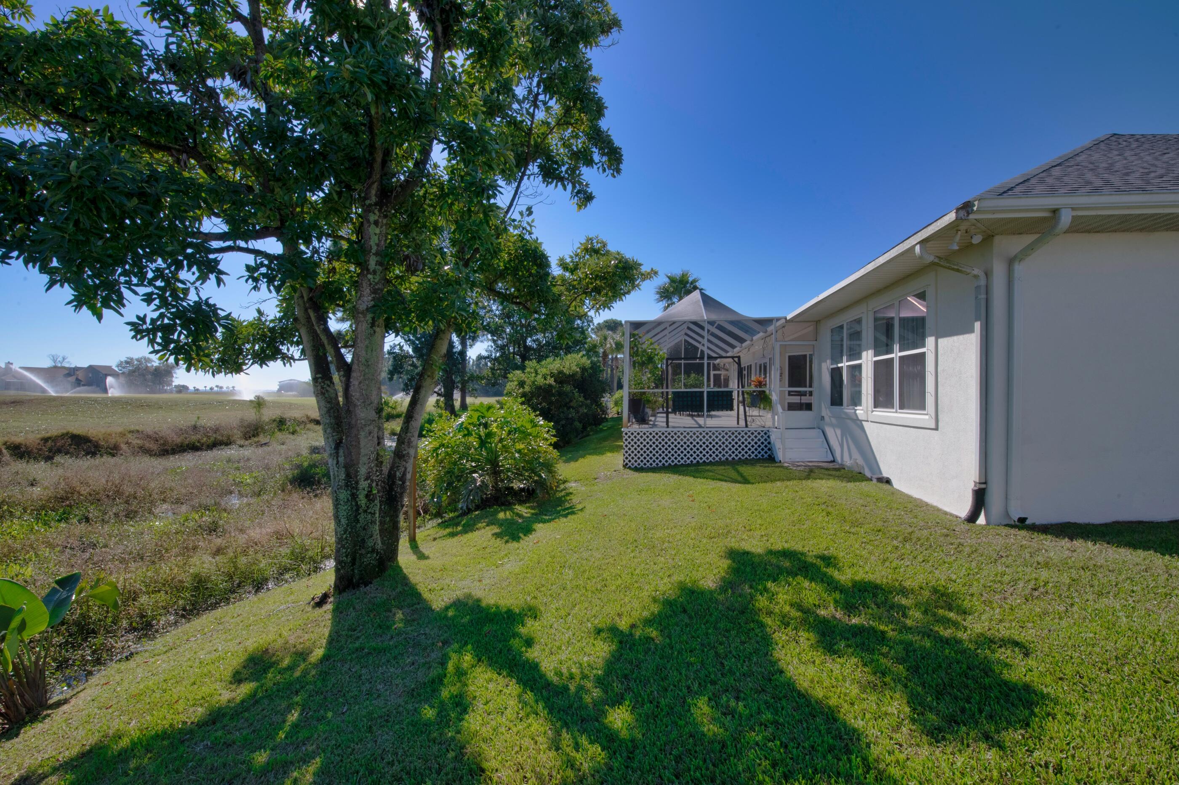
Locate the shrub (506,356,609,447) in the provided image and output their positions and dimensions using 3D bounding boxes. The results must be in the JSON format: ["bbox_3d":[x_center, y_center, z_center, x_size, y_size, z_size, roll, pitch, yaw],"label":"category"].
[{"bbox_3d":[-1.370,0.220,19.000,4.100,3.650,4.400,0,-1,8],"label":"shrub"}]

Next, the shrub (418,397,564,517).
[{"bbox_3d":[-1.950,1.240,9.050,2.700,2.150,2.500,0,-1,8],"label":"shrub"}]

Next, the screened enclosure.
[{"bbox_3d":[3.950,-1.020,17.000,4.450,4.000,12.000,0,-1,8],"label":"screened enclosure"}]

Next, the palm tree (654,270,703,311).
[{"bbox_3d":[6.400,-3.550,33.000,3.500,10.500,3.500,0,-1,8],"label":"palm tree"}]

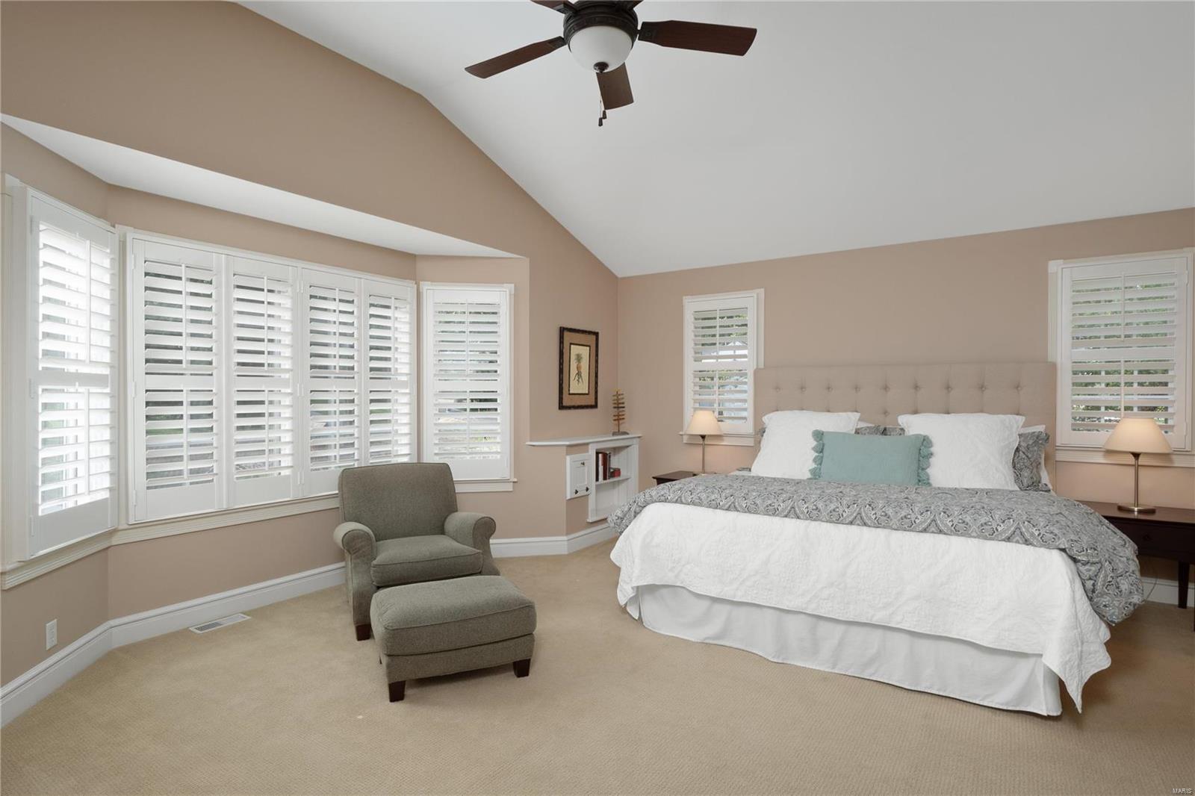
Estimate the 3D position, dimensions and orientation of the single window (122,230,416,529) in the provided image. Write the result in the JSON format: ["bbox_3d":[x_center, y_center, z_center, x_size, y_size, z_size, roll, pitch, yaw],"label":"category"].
[{"bbox_3d":[-1.927,-0.114,3.820,0.100,1.499,1.793,0,1,35],"label":"single window"}]

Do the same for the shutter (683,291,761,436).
[{"bbox_3d":[1.102,-0.292,5.328,0.700,1.270,0.070,0,0,32],"label":"shutter"}]

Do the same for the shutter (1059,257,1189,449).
[{"bbox_3d":[3.322,-0.282,3.793,0.644,1.219,0.075,0,1,33],"label":"shutter"}]

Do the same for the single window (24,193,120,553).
[{"bbox_3d":[-2.439,-0.103,2.763,0.070,1.530,0.640,0,0,-11],"label":"single window"}]

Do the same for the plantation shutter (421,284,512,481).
[{"bbox_3d":[-1.019,-0.115,4.688,0.702,1.536,0.100,0,1,-10],"label":"plantation shutter"}]

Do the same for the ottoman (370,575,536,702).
[{"bbox_3d":[-0.690,1.109,2.863,0.680,0.400,0.510,0,0,-20],"label":"ottoman"}]

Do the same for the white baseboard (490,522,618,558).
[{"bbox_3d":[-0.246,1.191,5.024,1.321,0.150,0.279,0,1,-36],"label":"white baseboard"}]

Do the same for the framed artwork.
[{"bbox_3d":[-0.158,-0.255,5.348,0.030,0.710,0.600,0,1,34],"label":"framed artwork"}]

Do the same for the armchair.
[{"bbox_3d":[-1.109,0.853,3.616,0.840,0.850,0.840,0,1,-26],"label":"armchair"}]

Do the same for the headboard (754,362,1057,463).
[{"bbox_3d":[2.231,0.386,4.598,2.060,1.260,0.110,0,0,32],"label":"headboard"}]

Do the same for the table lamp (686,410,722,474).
[{"bbox_3d":[0.903,0.384,5.070,0.300,0.562,0.300,0,1,33],"label":"table lamp"}]

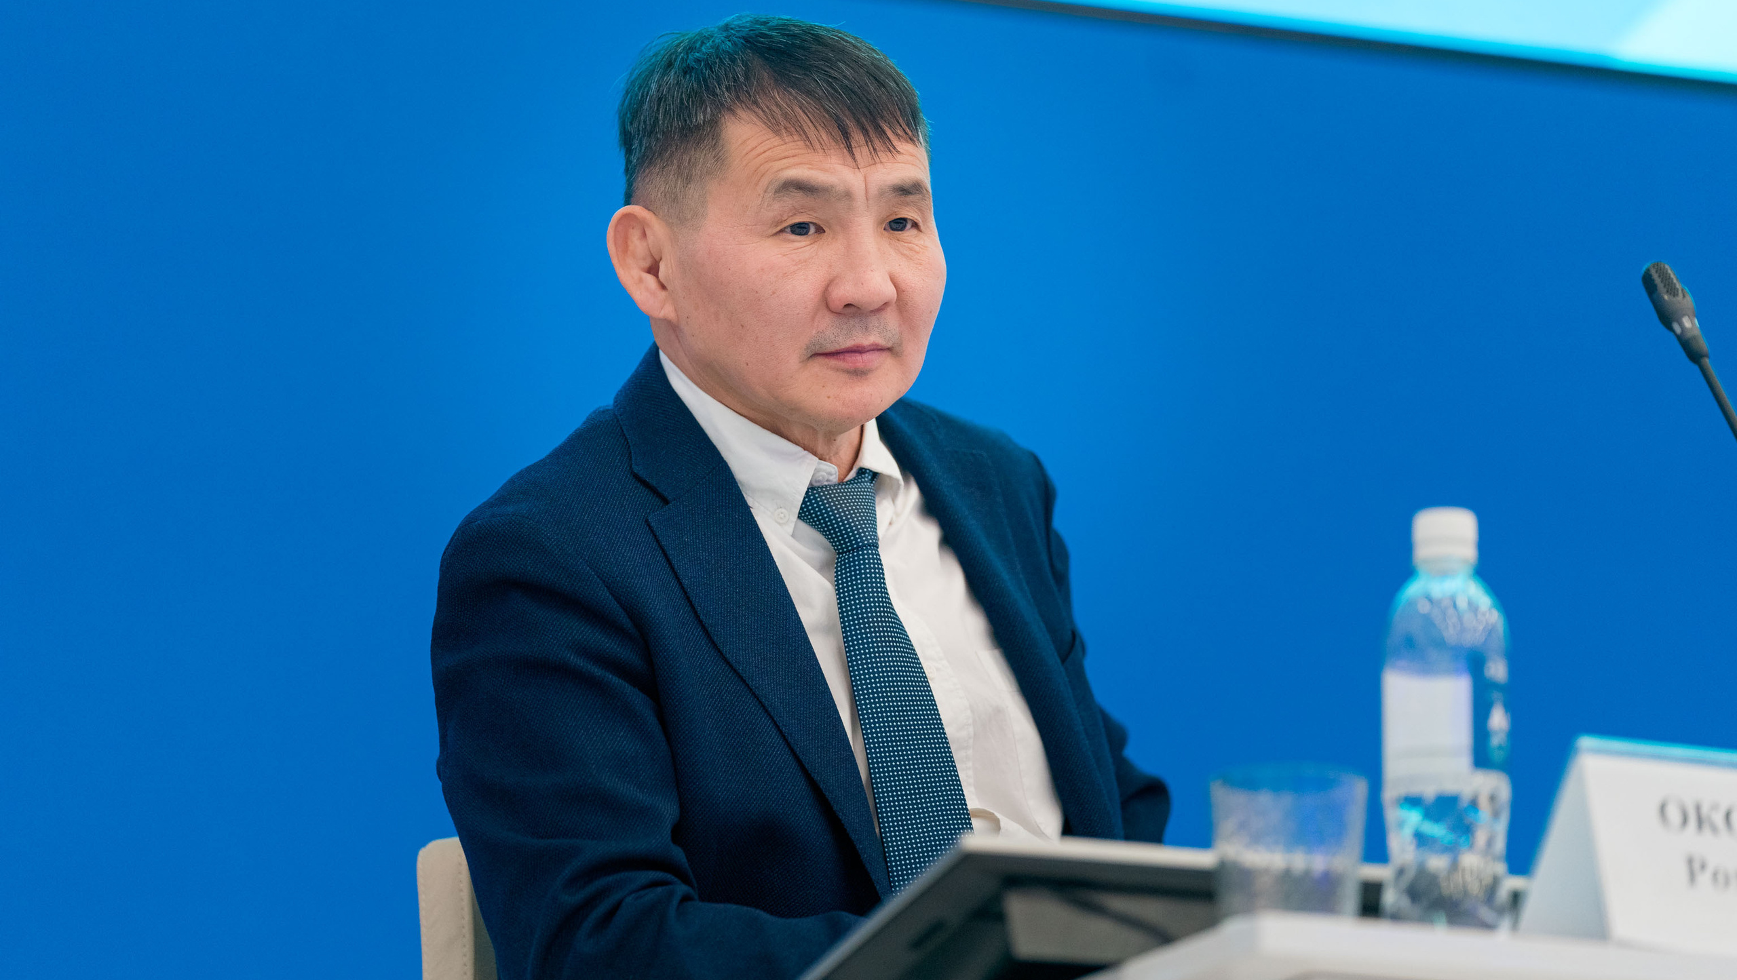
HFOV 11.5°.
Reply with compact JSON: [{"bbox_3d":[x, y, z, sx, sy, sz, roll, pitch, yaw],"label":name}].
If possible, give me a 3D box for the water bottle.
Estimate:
[{"bbox_3d":[0.279,0.119,4.150,0.062,0.222,0.062,0,-13,0],"label":"water bottle"}]

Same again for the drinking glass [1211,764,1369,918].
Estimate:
[{"bbox_3d":[0.202,0.179,4.110,0.075,0.086,0.075,0,-13,0],"label":"drinking glass"}]

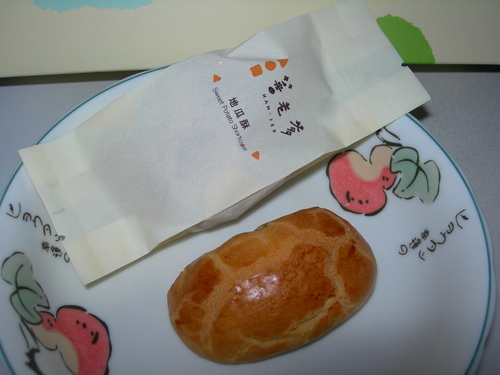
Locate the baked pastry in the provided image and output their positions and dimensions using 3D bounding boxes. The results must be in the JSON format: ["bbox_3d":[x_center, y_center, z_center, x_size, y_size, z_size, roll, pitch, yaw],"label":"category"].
[{"bbox_3d":[0.011,0.037,0.221,0.089,0.030,0.052,-22,59,-16],"label":"baked pastry"}]

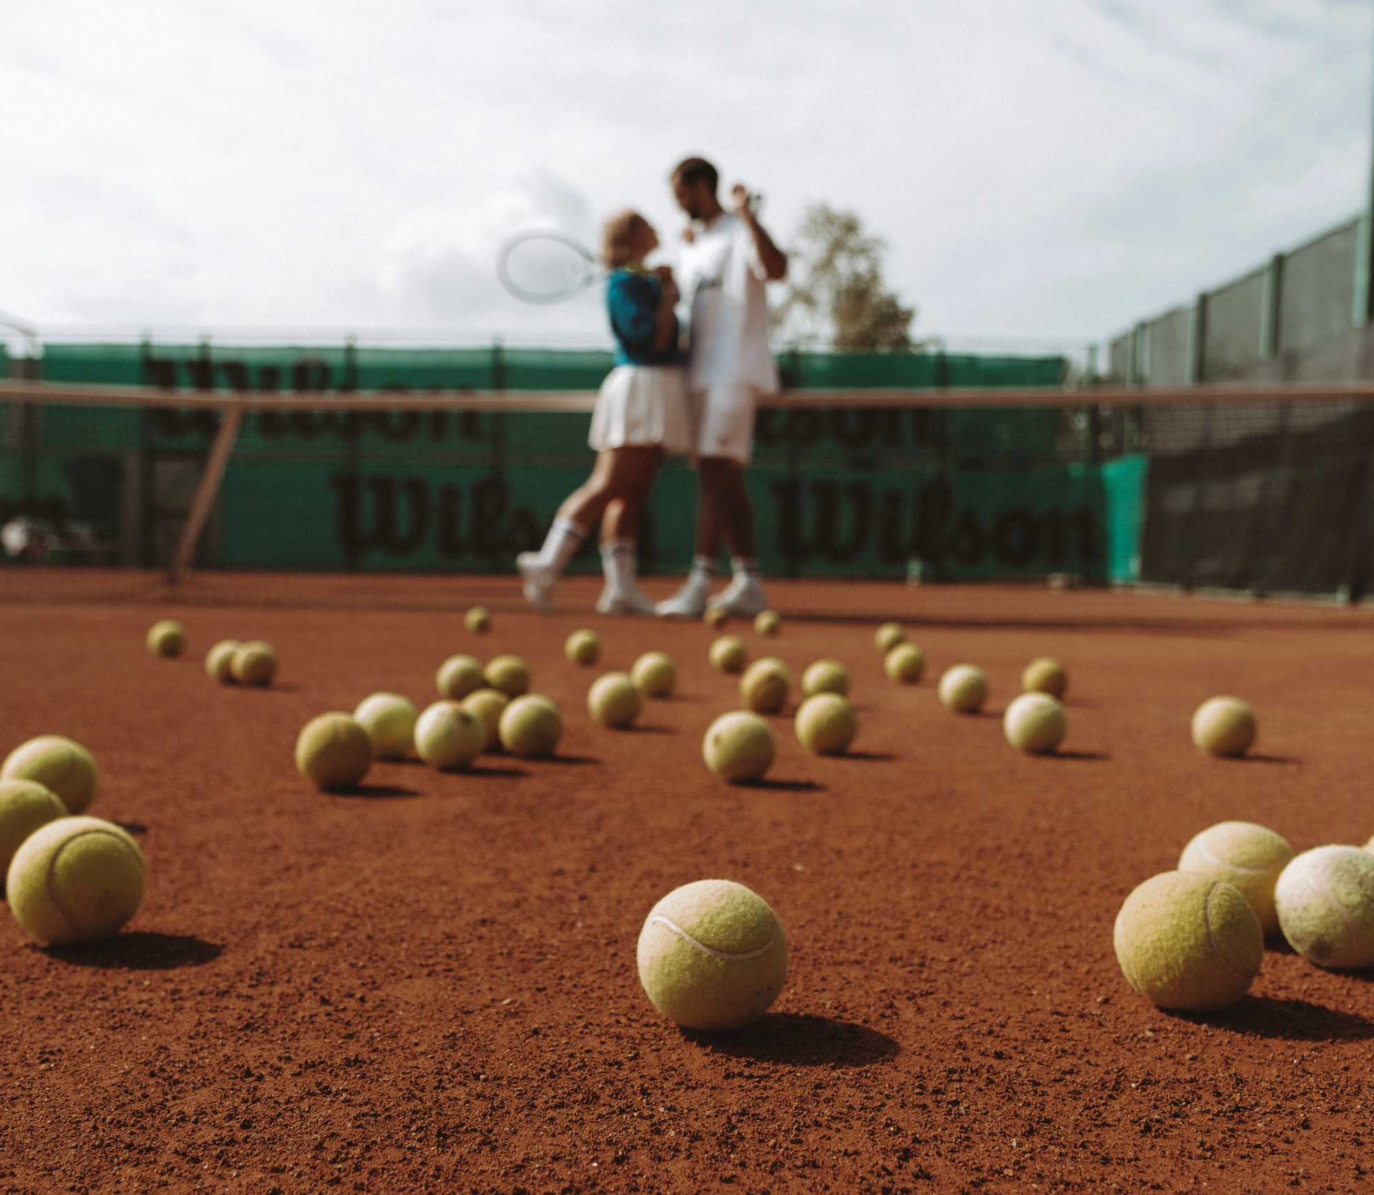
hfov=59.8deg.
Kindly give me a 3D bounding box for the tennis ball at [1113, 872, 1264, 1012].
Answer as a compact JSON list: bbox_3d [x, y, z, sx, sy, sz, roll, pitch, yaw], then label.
[{"bbox_3d":[0.246,0.169,0.587,0.067,0.067,0.067,1,2,0],"label":"tennis ball"}]

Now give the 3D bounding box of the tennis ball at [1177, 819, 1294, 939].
[{"bbox_3d":[0.327,0.167,0.706,0.067,0.067,0.067,1,2,0],"label":"tennis ball"}]

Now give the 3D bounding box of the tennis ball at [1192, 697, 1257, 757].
[{"bbox_3d":[0.579,0.141,1.282,0.067,0.067,0.067,1,2,0],"label":"tennis ball"}]

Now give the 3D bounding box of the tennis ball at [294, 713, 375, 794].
[{"bbox_3d":[-0.297,0.131,1.013,0.067,0.067,0.067,1,2,0],"label":"tennis ball"}]

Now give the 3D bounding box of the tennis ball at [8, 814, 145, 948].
[{"bbox_3d":[-0.335,0.155,0.656,0.067,0.067,0.067,1,2,0],"label":"tennis ball"}]

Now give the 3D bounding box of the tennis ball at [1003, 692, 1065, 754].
[{"bbox_3d":[0.390,0.140,1.337,0.067,0.067,0.067,1,2,0],"label":"tennis ball"}]

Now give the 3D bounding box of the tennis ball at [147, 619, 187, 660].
[{"bbox_3d":[-0.897,0.074,2.068,0.067,0.067,0.067,1,2,0],"label":"tennis ball"}]

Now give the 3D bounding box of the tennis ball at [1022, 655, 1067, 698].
[{"bbox_3d":[0.564,0.128,1.877,0.067,0.067,0.067,1,2,0],"label":"tennis ball"}]

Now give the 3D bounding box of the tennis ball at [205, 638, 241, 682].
[{"bbox_3d":[-0.695,0.099,1.815,0.067,0.067,0.067,1,2,0],"label":"tennis ball"}]

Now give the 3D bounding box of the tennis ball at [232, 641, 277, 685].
[{"bbox_3d":[-0.639,0.098,1.765,0.067,0.067,0.067,1,2,0],"label":"tennis ball"}]

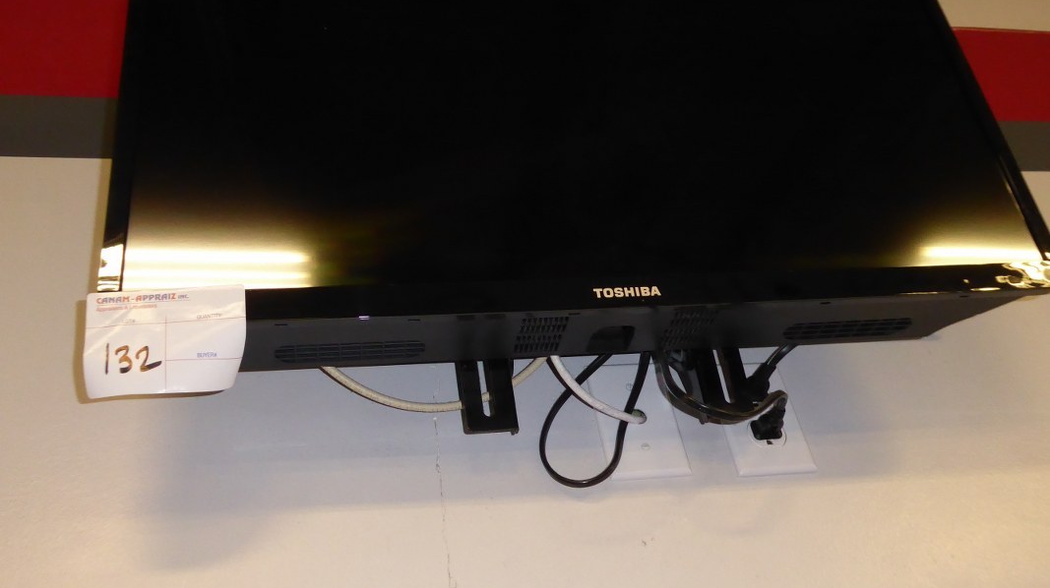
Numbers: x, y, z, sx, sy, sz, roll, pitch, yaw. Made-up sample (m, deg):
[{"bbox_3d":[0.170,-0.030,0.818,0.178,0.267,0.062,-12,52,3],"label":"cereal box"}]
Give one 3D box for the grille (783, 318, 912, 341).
[{"bbox_3d":[0.256,0.026,0.822,0.107,0.006,0.026,-2,-32,-11],"label":"grille"}]

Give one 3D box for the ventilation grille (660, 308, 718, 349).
[{"bbox_3d":[0.124,0.025,0.788,0.035,0.006,0.057,-2,-32,-11],"label":"ventilation grille"}]

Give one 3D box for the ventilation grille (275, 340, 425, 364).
[{"bbox_3d":[-0.127,0.041,0.752,0.108,0.006,0.025,-2,-32,-11],"label":"ventilation grille"}]

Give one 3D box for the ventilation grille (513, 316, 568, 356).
[{"bbox_3d":[0.011,0.029,0.766,0.035,0.006,0.053,-2,-32,-11],"label":"ventilation grille"}]

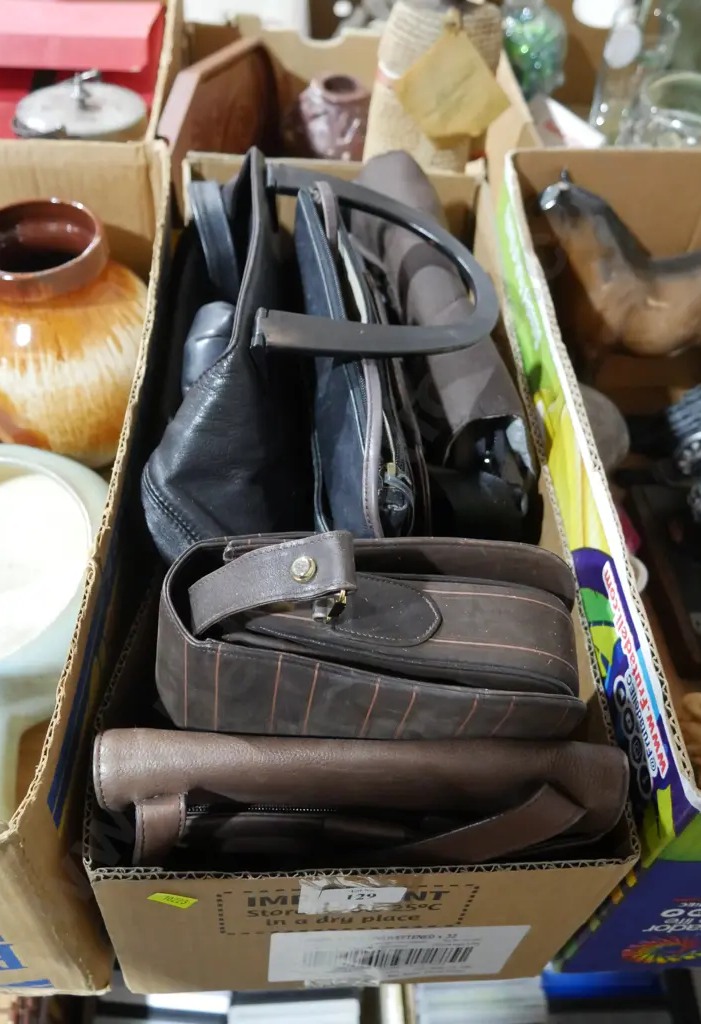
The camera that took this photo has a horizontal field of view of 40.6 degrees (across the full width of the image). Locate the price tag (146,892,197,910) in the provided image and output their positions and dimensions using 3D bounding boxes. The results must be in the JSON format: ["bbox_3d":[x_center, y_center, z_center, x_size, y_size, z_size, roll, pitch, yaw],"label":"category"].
[{"bbox_3d":[-0.085,0.185,0.450,0.022,0.012,0.001,25,43,-30],"label":"price tag"}]

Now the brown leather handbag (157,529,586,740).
[{"bbox_3d":[0.001,0.112,0.591,0.228,0.195,0.100,7,50,-7],"label":"brown leather handbag"}]

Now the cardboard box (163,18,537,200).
[{"bbox_3d":[-0.009,-0.343,0.983,0.345,0.195,0.270,1,51,-5],"label":"cardboard box"}]

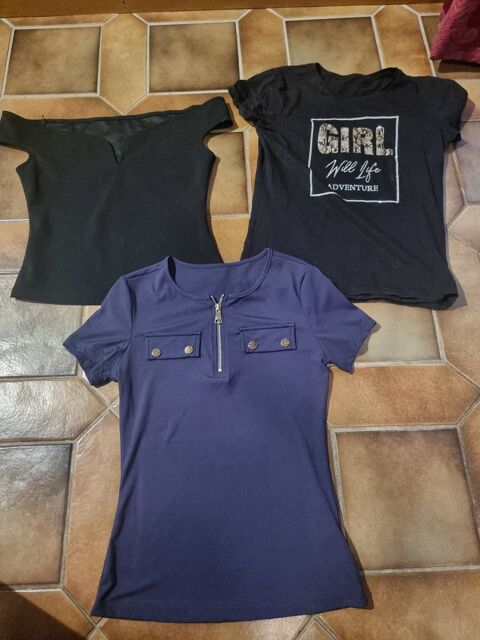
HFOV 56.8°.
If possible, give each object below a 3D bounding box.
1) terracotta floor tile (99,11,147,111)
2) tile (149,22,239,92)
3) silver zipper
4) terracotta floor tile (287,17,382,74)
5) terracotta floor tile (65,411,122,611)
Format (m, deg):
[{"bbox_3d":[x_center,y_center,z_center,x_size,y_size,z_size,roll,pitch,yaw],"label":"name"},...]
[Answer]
[{"bbox_3d":[-0.258,-0.591,1.009,0.102,0.010,0.309,-3,71,-1],"label":"terracotta floor tile"},{"bbox_3d":[-0.101,-0.599,1.012,0.201,0.010,0.201,-3,71,-1],"label":"tile"},{"bbox_3d":[-0.036,0.021,0.778,0.024,0.010,0.145,-2,71,-1],"label":"silver zipper"},{"bbox_3d":[0.214,-0.613,1.016,0.201,0.010,0.201,-3,71,-1],"label":"terracotta floor tile"},{"bbox_3d":[-0.212,0.299,0.696,0.102,0.010,0.309,-3,71,-1],"label":"terracotta floor tile"}]

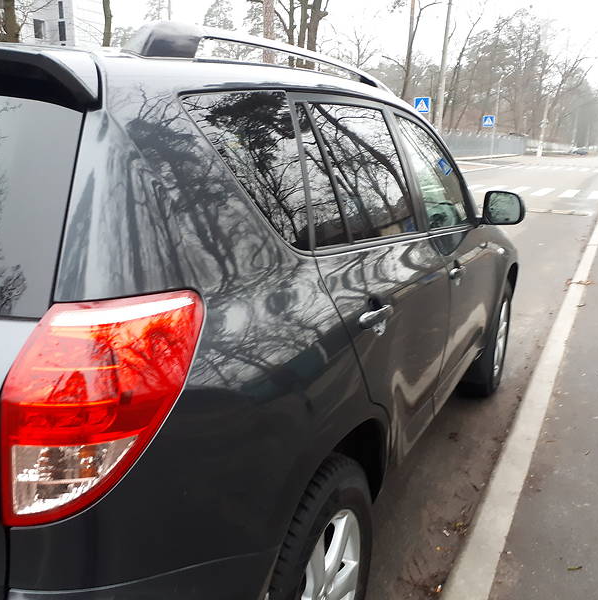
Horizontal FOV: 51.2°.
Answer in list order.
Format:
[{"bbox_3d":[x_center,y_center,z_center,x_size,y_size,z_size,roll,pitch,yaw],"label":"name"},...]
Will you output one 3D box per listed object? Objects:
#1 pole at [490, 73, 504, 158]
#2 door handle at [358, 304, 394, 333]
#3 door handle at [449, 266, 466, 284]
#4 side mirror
[{"bbox_3d":[17.170,-15.830,54.130,0.240,7.500,0.240,9,15,26],"label":"pole"},{"bbox_3d":[0.208,0.050,1.638,0.050,0.050,0.200,8,15,26],"label":"door handle"},{"bbox_3d":[0.620,-0.104,2.436,0.050,0.050,0.195,8,15,26],"label":"door handle"},{"bbox_3d":[0.960,-0.435,2.922,0.205,0.160,0.130,8,15,26],"label":"side mirror"}]

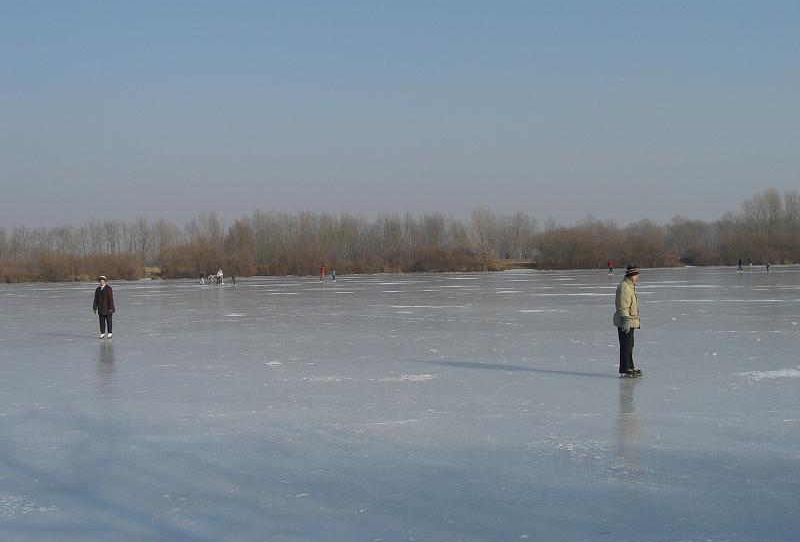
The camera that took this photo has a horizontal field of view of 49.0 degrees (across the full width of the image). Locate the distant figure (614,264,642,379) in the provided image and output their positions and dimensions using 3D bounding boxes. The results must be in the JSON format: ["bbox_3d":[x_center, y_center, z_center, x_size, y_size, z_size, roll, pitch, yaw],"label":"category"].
[{"bbox_3d":[3.577,0.796,13.850,0.440,1.770,0.540,-1,0,20],"label":"distant figure"}]

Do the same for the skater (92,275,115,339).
[{"bbox_3d":[-8.008,0.984,23.800,0.580,1.700,0.380,-1,0,-6],"label":"skater"}]

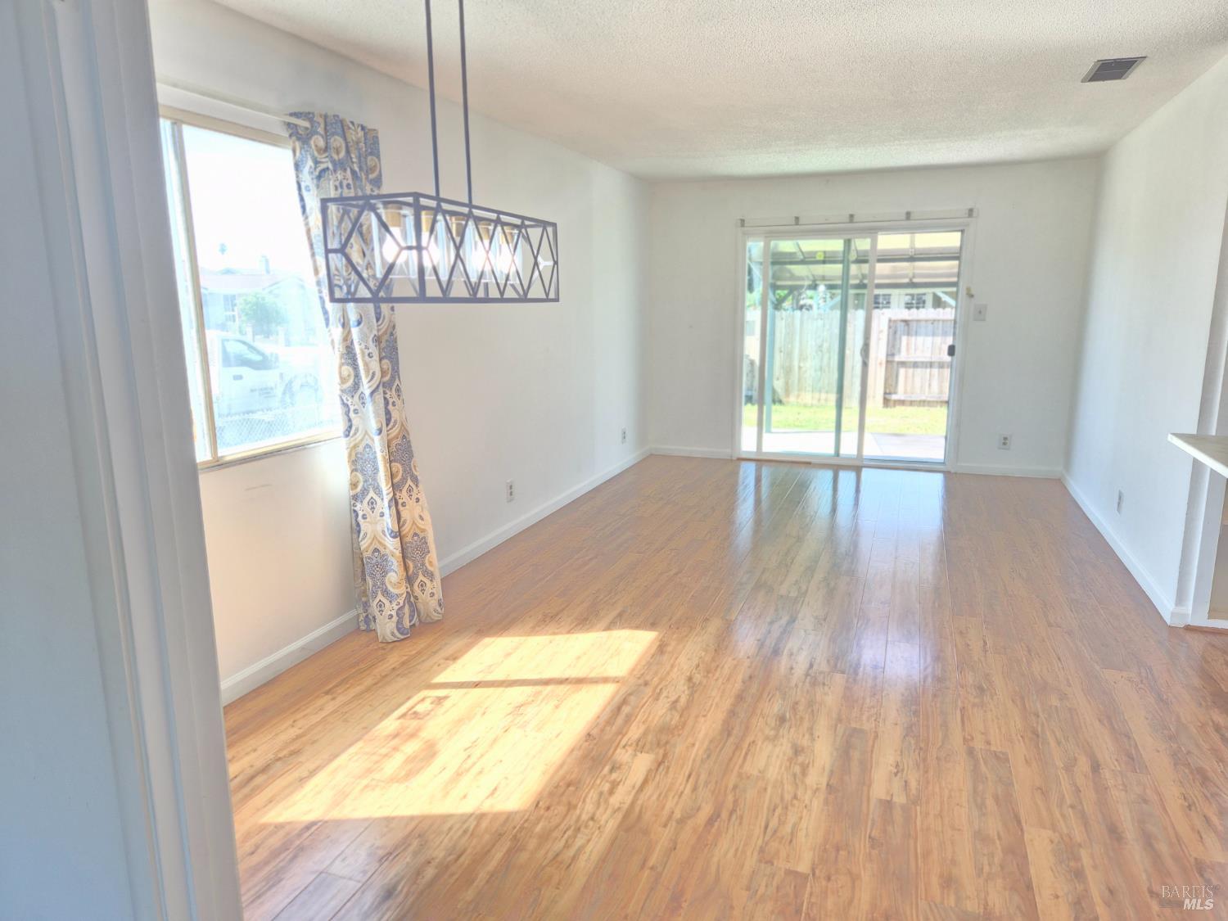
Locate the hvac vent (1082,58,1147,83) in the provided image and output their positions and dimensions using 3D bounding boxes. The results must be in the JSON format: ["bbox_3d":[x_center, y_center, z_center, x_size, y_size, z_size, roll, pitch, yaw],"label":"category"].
[{"bbox_3d":[2.232,-1.738,3.659,0.195,0.020,0.405,4,12,20],"label":"hvac vent"}]

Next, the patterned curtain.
[{"bbox_3d":[-1.013,-0.294,3.405,0.290,2.152,0.540,4,12,20],"label":"patterned curtain"}]

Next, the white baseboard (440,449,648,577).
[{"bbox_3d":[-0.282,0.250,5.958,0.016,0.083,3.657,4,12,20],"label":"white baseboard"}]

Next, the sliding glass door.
[{"bbox_3d":[1.949,-0.939,6.894,1.760,1.960,0.100,4,12,20],"label":"sliding glass door"}]

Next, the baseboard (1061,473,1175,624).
[{"bbox_3d":[3.025,0.409,5.078,0.016,0.083,3.087,4,12,20],"label":"baseboard"}]

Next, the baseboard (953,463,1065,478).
[{"bbox_3d":[3.194,0.100,6.618,0.795,0.083,0.016,4,12,20],"label":"baseboard"}]

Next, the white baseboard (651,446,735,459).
[{"bbox_3d":[0.722,-0.066,7.506,0.798,0.083,0.016,4,12,20],"label":"white baseboard"}]

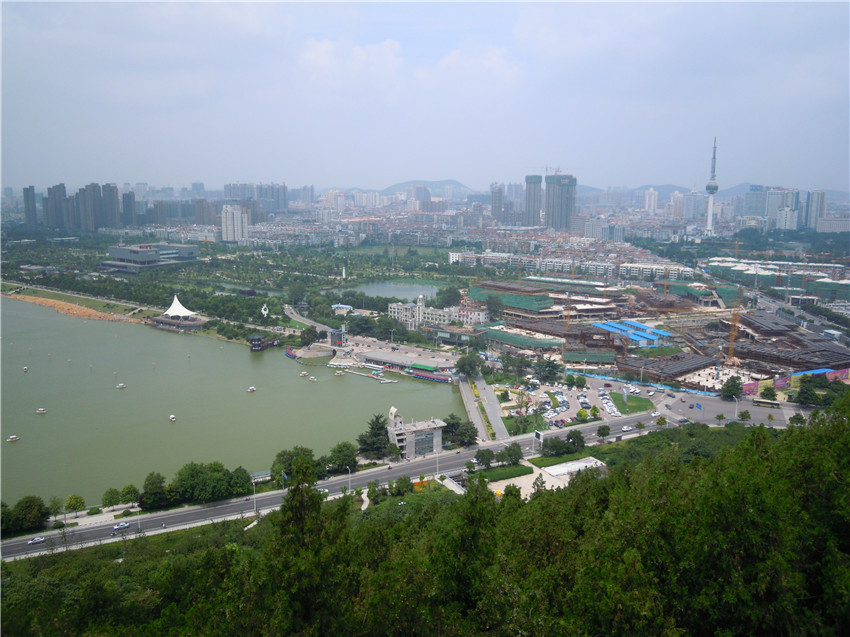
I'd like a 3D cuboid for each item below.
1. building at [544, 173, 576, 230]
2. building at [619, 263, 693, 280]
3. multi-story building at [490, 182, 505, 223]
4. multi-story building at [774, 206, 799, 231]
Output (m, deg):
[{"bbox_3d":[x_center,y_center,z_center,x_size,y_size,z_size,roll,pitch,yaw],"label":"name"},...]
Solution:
[{"bbox_3d":[321.340,-271.520,1616.280,66.000,126.000,30.000,6,12,27],"label":"building"},{"bbox_3d":[245.430,-46.620,728.430,73.000,16.500,12.000,7,13,32],"label":"building"},{"bbox_3d":[193.640,-298.740,1816.570,26.000,104.000,22.000,7,13,31],"label":"multi-story building"},{"bbox_3d":[810.910,-219.160,1535.880,45.000,59.000,21.000,6,12,27],"label":"multi-story building"}]

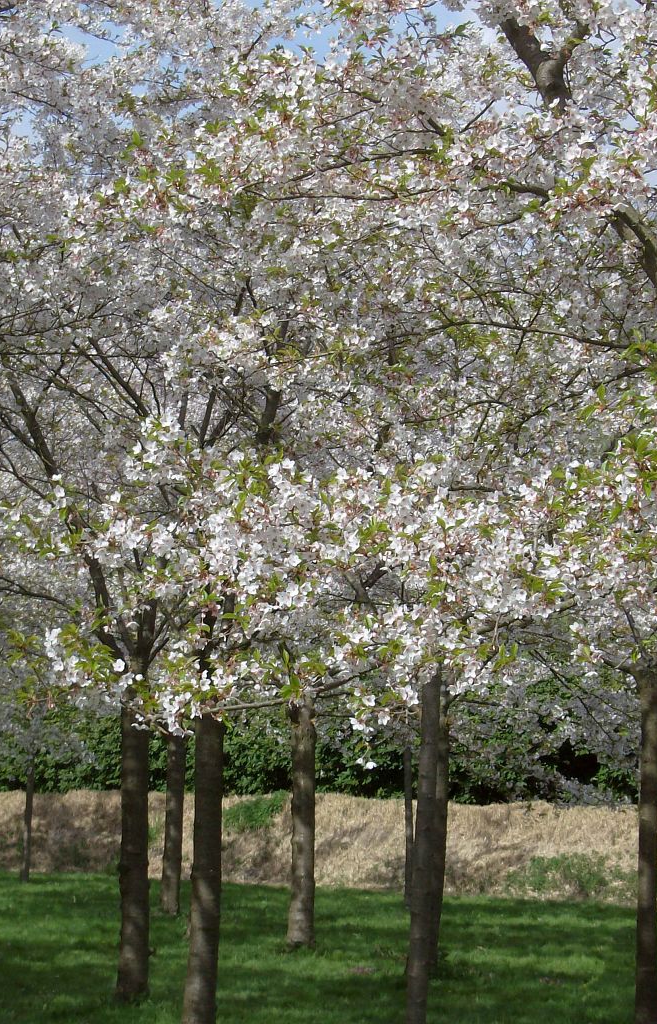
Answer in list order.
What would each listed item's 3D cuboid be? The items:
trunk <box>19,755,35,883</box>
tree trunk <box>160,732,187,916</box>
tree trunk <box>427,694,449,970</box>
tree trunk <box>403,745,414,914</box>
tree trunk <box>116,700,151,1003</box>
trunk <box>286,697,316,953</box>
[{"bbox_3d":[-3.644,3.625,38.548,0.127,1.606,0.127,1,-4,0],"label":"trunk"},{"bbox_3d":[-1.517,3.002,31.206,0.200,1.827,0.200,1,-4,0],"label":"tree trunk"},{"bbox_3d":[0.755,2.369,23.795,0.193,2.061,0.193,1,-4,0],"label":"tree trunk"},{"bbox_3d":[0.855,3.223,33.282,0.094,1.782,0.094,1,-4,0],"label":"tree trunk"},{"bbox_3d":[-1.229,2.132,20.455,0.198,1.963,0.198,1,-4,0],"label":"tree trunk"},{"bbox_3d":[-0.205,2.535,26.454,0.223,2.094,0.223,1,-4,0],"label":"trunk"}]

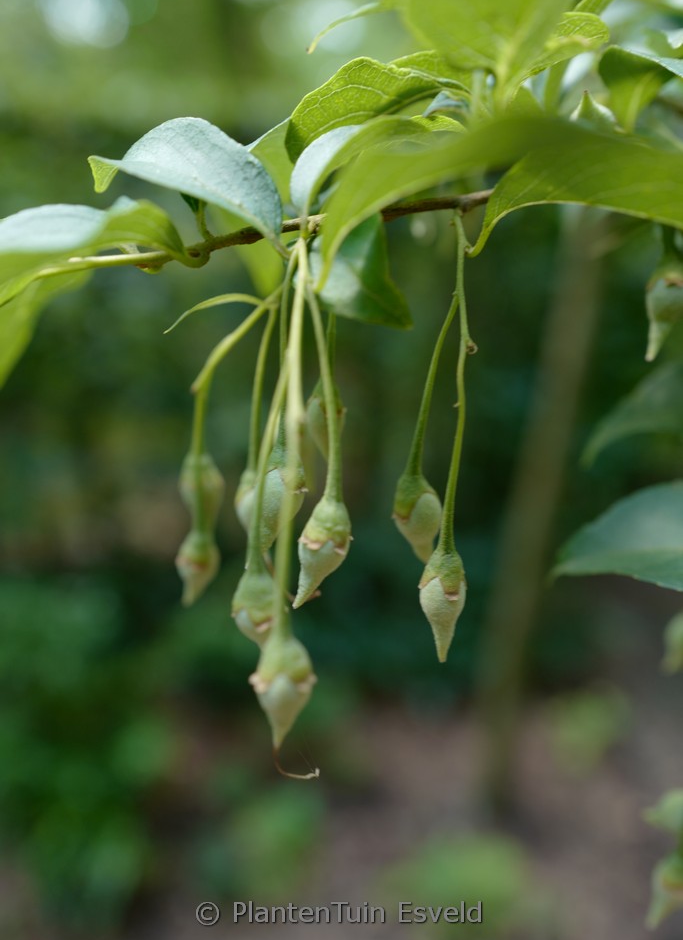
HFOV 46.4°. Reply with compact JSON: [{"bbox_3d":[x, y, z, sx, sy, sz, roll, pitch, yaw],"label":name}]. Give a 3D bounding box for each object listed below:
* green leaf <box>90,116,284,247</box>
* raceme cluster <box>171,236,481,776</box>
[{"bbox_3d":[-0.049,-0.091,0.250,0.060,0.041,0.036,1,4,-11],"label":"green leaf"},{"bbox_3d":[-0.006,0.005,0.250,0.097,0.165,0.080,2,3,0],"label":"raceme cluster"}]

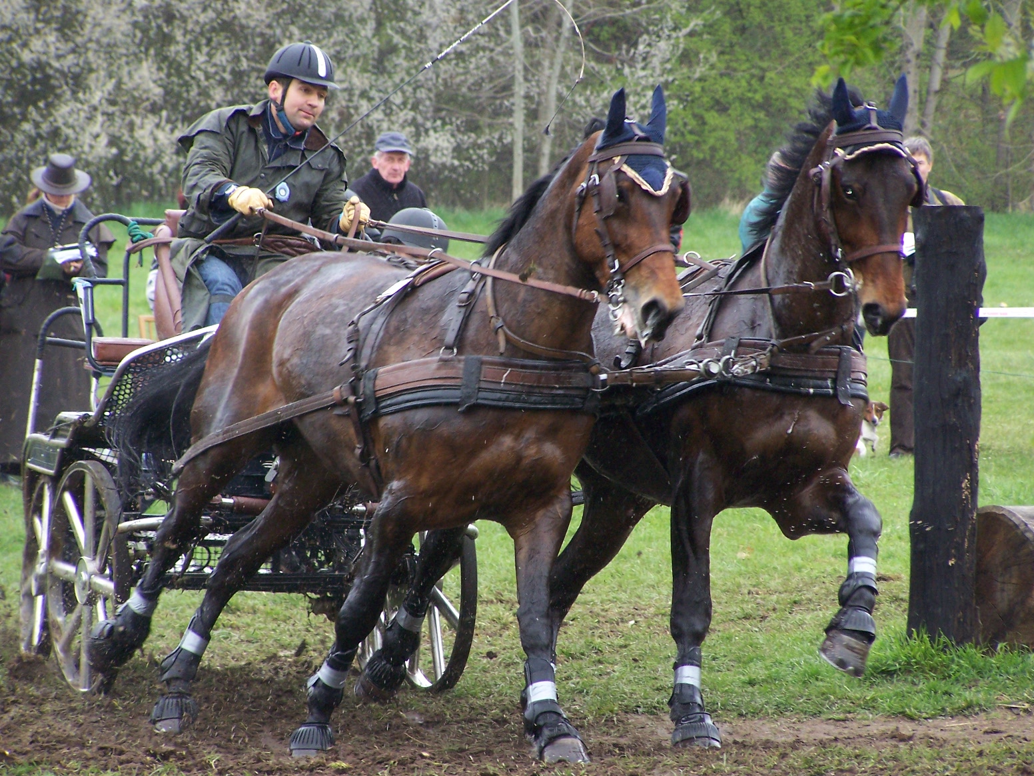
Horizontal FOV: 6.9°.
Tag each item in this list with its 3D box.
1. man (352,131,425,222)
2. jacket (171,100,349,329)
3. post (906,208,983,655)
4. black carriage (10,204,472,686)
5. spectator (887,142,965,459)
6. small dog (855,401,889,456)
[{"bbox_3d":[-0.640,-0.390,43.200,0.500,1.770,0.340,0,2,-5],"label":"man"},{"bbox_3d":[-0.884,-0.580,29.500,0.620,0.820,0.550,-1,2,-18],"label":"jacket"},{"bbox_3d":[1.564,0.137,31.500,0.270,1.600,0.270,0,2,0],"label":"post"},{"bbox_3d":[-0.970,0.200,29.700,1.380,1.600,2.250,0,2,-12],"label":"black carriage"},{"bbox_3d":[2.245,-0.500,47.000,0.520,1.750,0.360,1,2,15],"label":"spectator"},{"bbox_3d":[1.865,0.226,46.800,0.170,0.320,0.350,-2,3,-40],"label":"small dog"}]

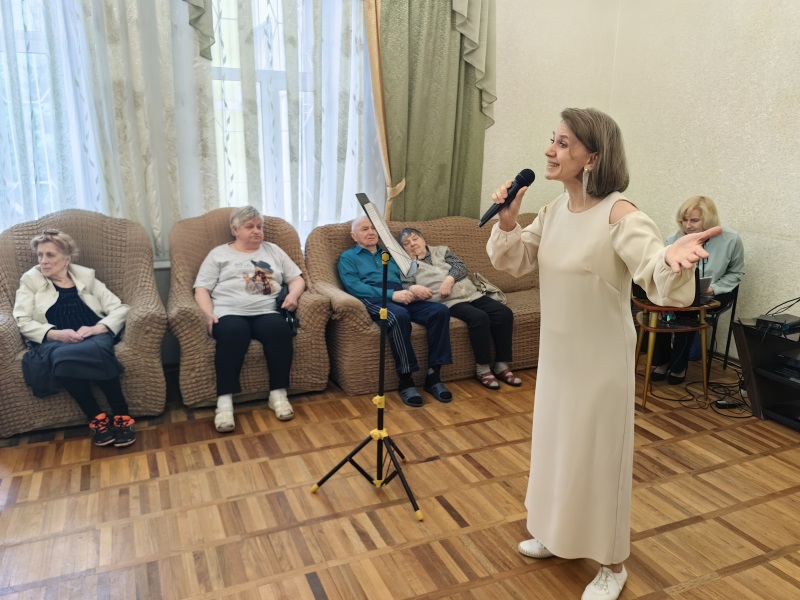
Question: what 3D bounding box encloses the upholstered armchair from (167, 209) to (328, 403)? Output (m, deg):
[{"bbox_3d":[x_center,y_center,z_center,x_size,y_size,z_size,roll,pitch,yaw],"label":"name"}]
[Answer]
[{"bbox_3d":[-1.009,-0.013,4.018,0.951,1.102,0.861,-5,15,-24],"label":"upholstered armchair"}]

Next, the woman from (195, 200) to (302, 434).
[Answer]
[{"bbox_3d":[-0.873,0.047,3.737,0.619,1.125,0.906,-3,14,-18],"label":"woman"}]

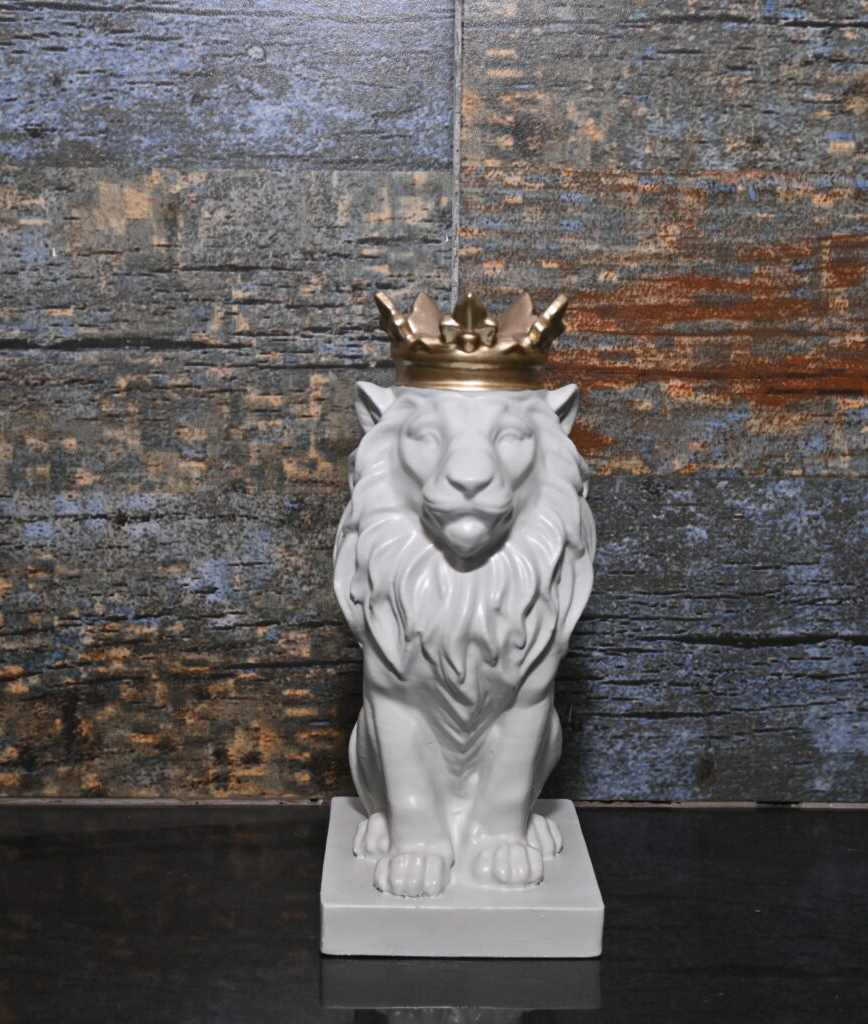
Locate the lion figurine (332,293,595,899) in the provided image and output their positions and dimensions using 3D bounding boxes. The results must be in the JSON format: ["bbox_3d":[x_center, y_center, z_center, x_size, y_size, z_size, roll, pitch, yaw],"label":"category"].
[{"bbox_3d":[0.011,0.023,0.652,0.093,0.201,0.098,1,9,-1],"label":"lion figurine"}]

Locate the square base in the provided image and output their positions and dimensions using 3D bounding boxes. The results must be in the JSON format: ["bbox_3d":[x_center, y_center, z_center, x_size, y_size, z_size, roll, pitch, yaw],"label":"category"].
[{"bbox_3d":[0.008,0.131,0.670,0.095,0.018,0.113,1,9,-1],"label":"square base"}]

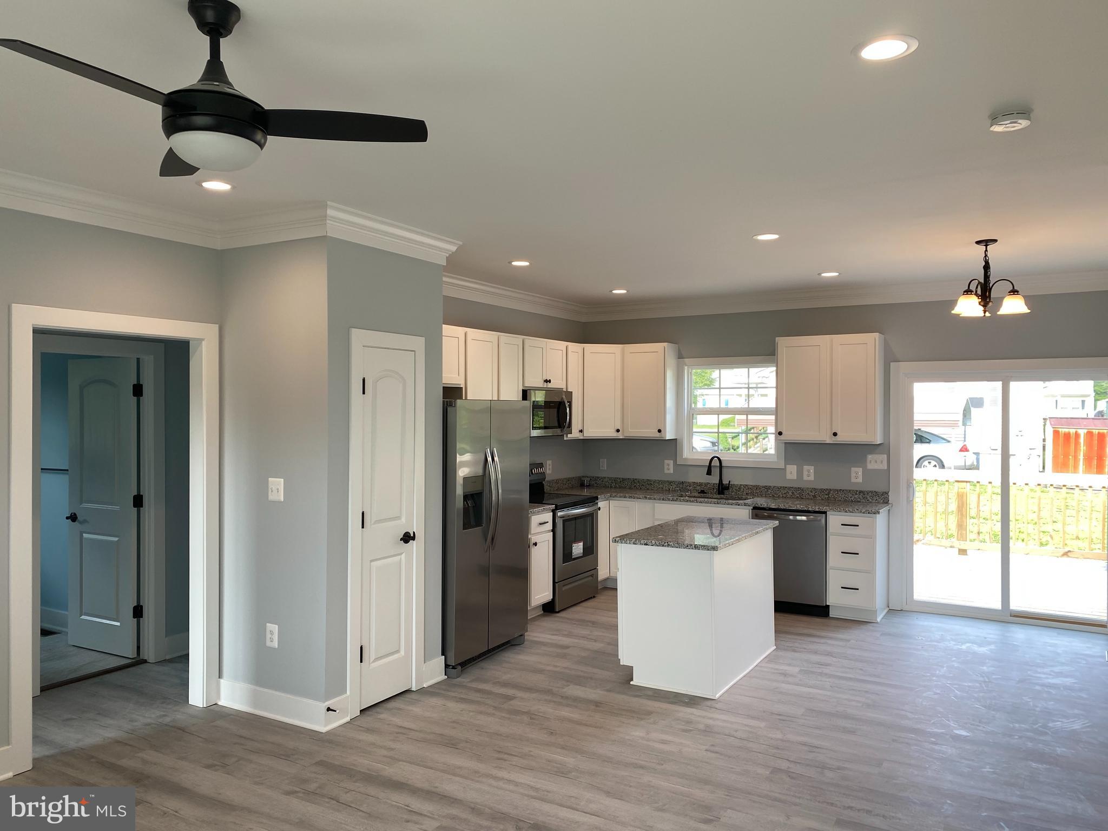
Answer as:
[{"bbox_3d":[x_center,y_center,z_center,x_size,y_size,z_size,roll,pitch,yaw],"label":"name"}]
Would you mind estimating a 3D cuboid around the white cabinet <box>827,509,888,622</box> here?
[{"bbox_3d":[2.563,1.224,6.986,0.388,0.873,0.630,0,0,30],"label":"white cabinet"}]

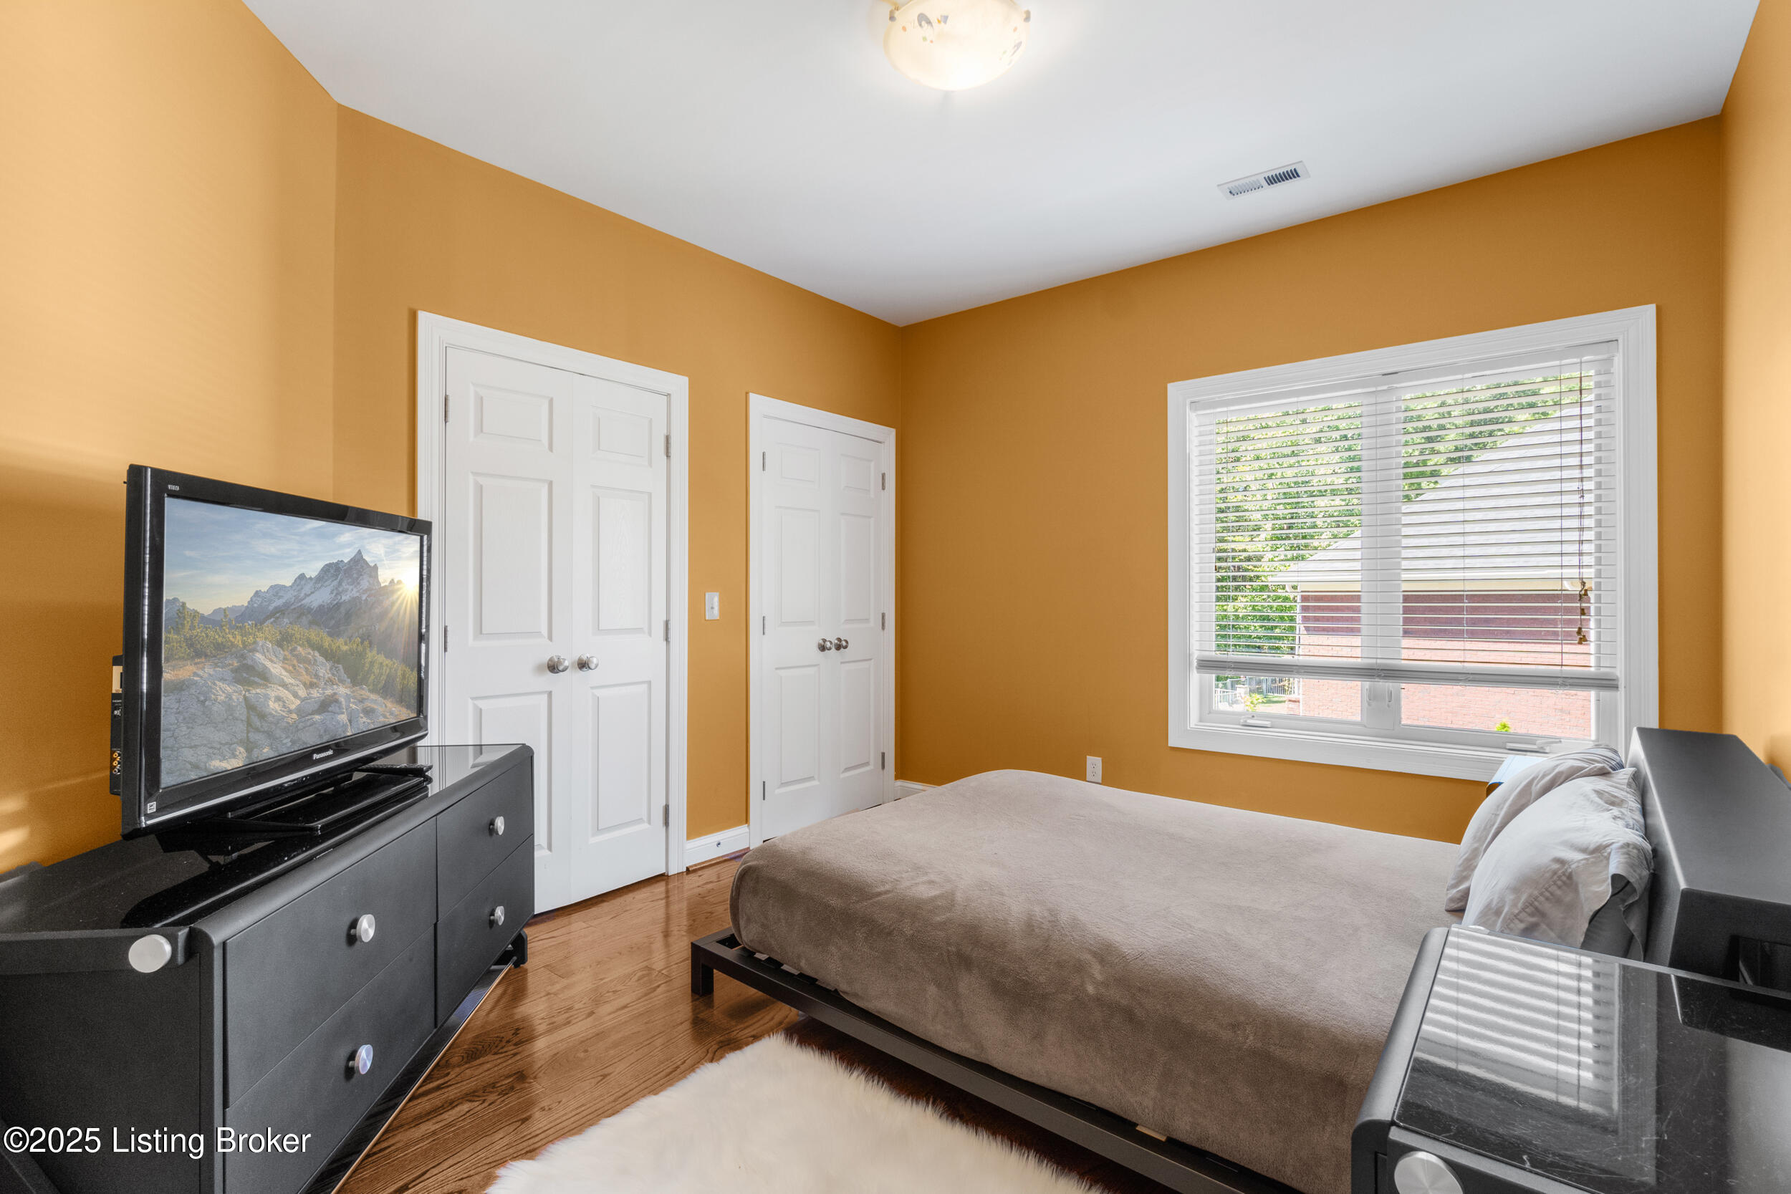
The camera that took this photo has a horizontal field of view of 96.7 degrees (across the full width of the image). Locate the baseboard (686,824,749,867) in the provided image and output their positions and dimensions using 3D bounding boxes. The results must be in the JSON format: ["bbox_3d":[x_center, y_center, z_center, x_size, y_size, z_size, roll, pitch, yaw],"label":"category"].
[{"bbox_3d":[-0.802,1.121,3.606,0.025,0.114,0.347,0,0,41],"label":"baseboard"}]

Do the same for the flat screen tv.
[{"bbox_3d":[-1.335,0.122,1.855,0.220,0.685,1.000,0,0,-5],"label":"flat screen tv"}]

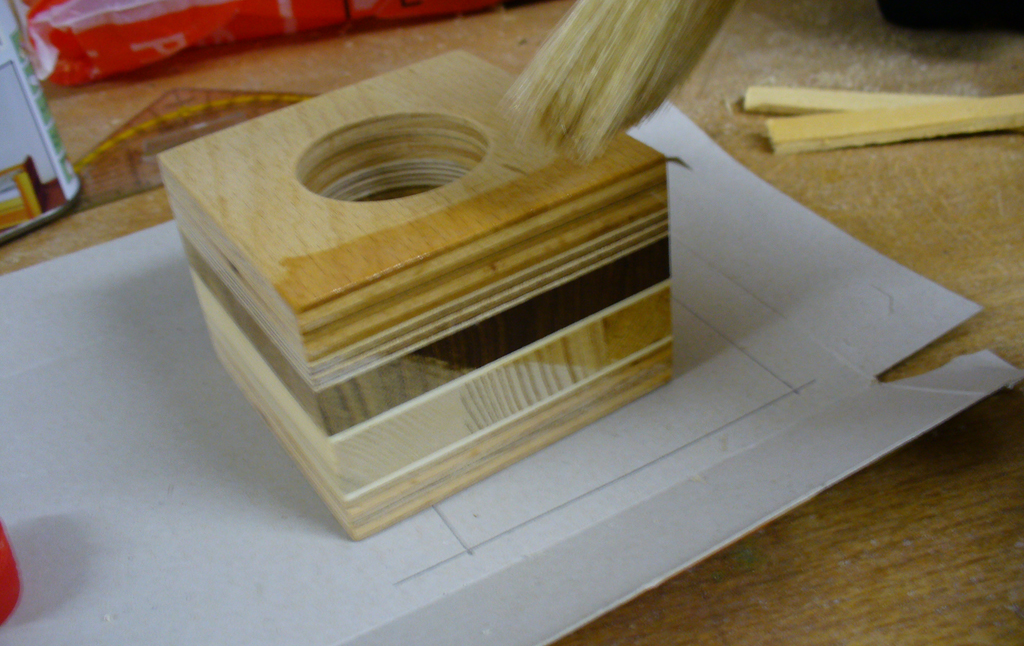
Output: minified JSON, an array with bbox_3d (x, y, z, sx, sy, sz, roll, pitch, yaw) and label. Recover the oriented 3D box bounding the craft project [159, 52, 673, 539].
[{"bbox_3d":[-0.022,-0.012,0.248,0.081,0.057,0.080,-25,39,-23],"label":"craft project"}]

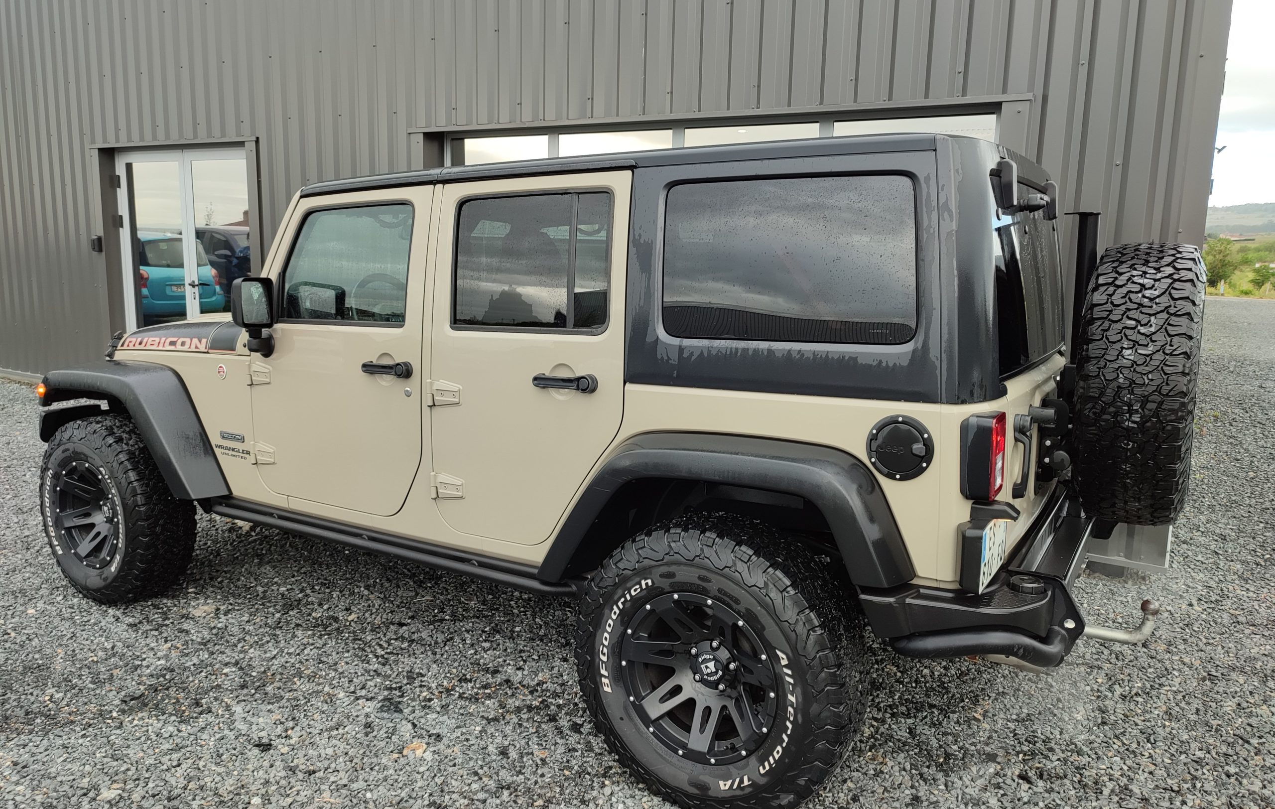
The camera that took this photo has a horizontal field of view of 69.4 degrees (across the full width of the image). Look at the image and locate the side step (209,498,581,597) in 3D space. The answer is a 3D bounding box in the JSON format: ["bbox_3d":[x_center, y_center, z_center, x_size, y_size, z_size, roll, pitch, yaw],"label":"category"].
[{"bbox_3d":[-0.925,0.481,3.217,1.660,0.090,0.160,6,10,31],"label":"side step"}]

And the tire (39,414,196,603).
[{"bbox_3d":[-2.301,0.461,4.066,0.815,0.815,0.280,6,10,31],"label":"tire"}]

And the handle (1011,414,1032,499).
[{"bbox_3d":[0.997,0.137,2.402,0.060,0.215,0.050,6,10,31],"label":"handle"}]

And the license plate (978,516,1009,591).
[{"bbox_3d":[0.906,0.371,2.336,0.015,0.155,0.305,6,10,31],"label":"license plate"}]

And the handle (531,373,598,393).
[{"bbox_3d":[-0.220,-0.058,2.724,0.205,0.065,0.060,6,10,31],"label":"handle"}]

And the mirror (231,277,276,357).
[{"bbox_3d":[-1.405,-0.317,3.349,0.130,0.285,0.175,6,10,31],"label":"mirror"}]

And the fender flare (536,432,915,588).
[{"bbox_3d":[0.174,0.336,2.490,1.120,0.510,0.135,6,10,31],"label":"fender flare"}]

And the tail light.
[{"bbox_3d":[0.839,0.119,2.231,0.085,0.200,0.165,6,10,31],"label":"tail light"}]

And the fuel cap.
[{"bbox_3d":[0.635,0.108,2.245,0.162,0.163,0.025,6,10,31],"label":"fuel cap"}]

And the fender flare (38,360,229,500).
[{"bbox_3d":[-2.123,0.076,3.964,1.200,0.480,0.300,6,10,31],"label":"fender flare"}]

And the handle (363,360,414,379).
[{"bbox_3d":[-0.853,-0.118,3.103,0.205,0.065,0.060,6,10,31],"label":"handle"}]

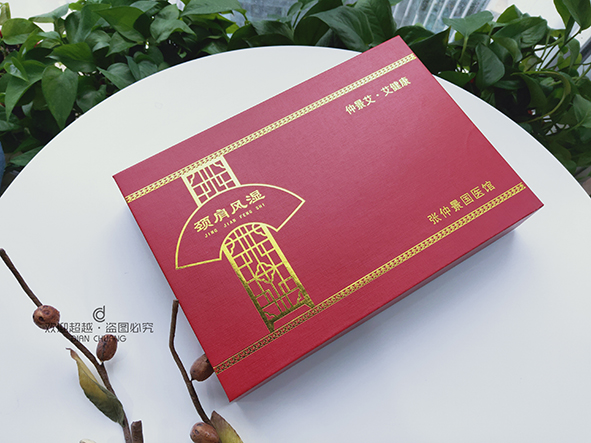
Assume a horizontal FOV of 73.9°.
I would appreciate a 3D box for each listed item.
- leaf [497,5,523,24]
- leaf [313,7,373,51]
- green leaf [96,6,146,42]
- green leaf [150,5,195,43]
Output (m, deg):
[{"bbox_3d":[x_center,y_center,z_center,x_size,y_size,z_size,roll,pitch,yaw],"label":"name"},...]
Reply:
[{"bbox_3d":[0.371,-0.358,0.680,0.039,0.018,0.047,17,92,13],"label":"leaf"},{"bbox_3d":[0.072,-0.292,0.600,0.096,0.025,0.064,43,91,3],"label":"leaf"},{"bbox_3d":[-0.266,-0.301,0.600,0.076,0.022,0.052,30,83,-8],"label":"green leaf"},{"bbox_3d":[-0.180,-0.286,0.580,0.057,0.022,0.059,-45,92,-6],"label":"green leaf"}]

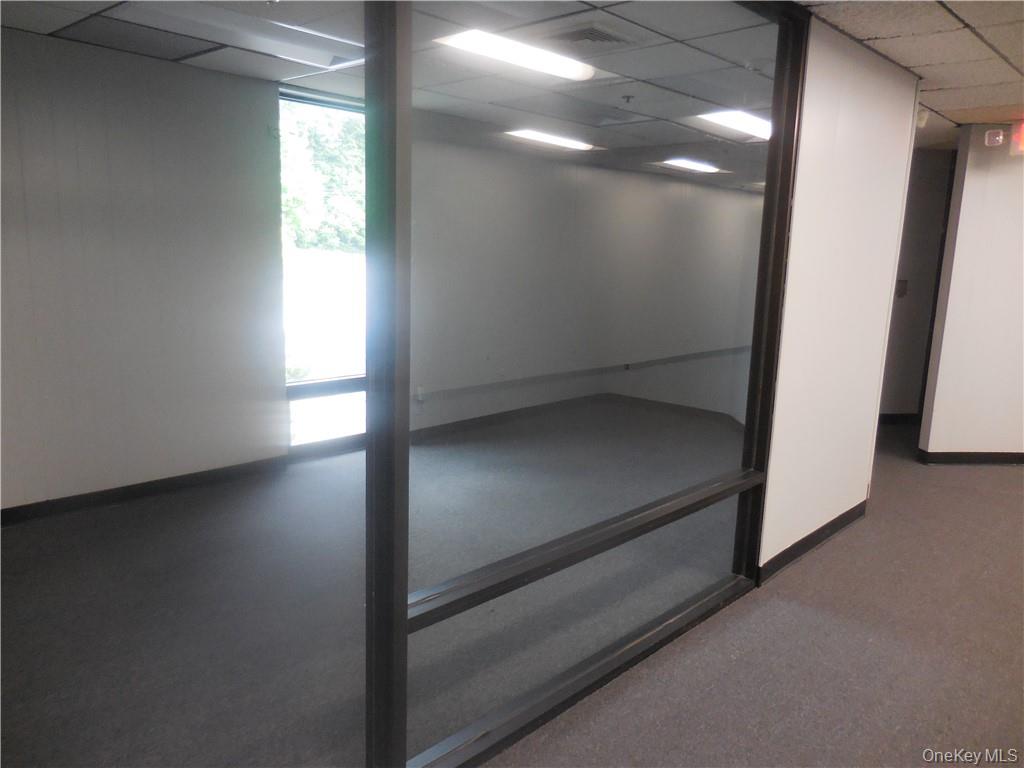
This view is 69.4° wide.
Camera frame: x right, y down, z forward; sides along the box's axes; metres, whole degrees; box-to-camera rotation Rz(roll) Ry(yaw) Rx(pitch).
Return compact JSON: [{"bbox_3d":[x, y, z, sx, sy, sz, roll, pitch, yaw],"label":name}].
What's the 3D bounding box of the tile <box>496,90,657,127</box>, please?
[{"bbox_3d":[0.476,-1.918,5.210,0.610,0.020,1.219,12,15,42],"label":"tile"}]

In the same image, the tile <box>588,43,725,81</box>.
[{"bbox_3d":[0.733,-1.628,3.736,0.610,0.020,0.610,12,15,42],"label":"tile"}]

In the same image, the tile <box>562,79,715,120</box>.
[{"bbox_3d":[0.918,-1.825,4.801,0.610,0.020,1.219,12,15,42],"label":"tile"}]

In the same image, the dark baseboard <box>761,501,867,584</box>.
[{"bbox_3d":[1.593,0.791,3.817,0.012,0.100,1.330,12,15,42],"label":"dark baseboard"}]

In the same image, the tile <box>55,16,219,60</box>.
[{"bbox_3d":[-1.833,-1.695,3.632,0.561,0.020,0.610,12,15,42],"label":"tile"}]

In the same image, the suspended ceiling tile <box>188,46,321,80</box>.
[{"bbox_3d":[-1.415,-1.764,4.070,0.561,0.020,0.610,12,15,42],"label":"suspended ceiling tile"}]

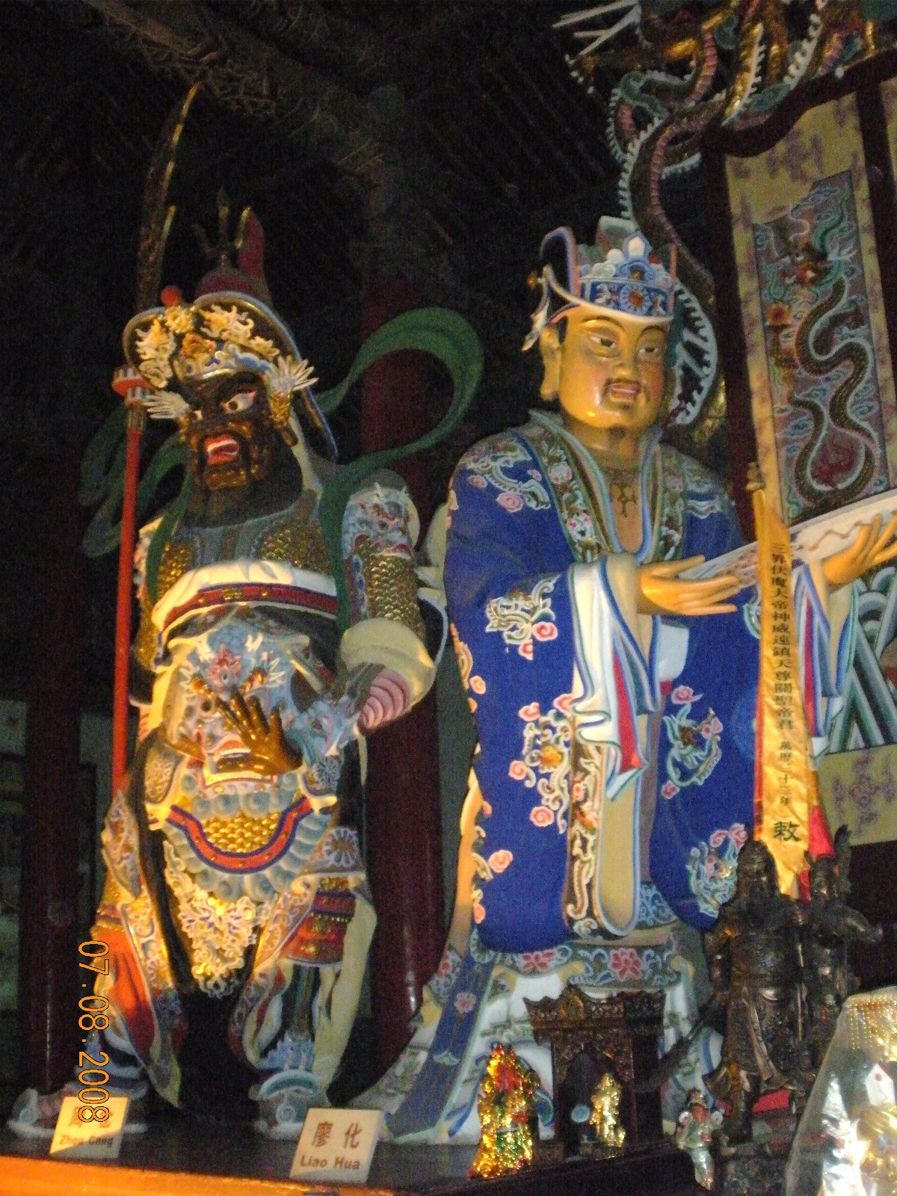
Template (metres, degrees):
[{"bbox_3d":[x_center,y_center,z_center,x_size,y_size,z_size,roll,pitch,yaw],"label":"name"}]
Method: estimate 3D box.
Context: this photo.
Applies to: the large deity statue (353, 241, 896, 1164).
[{"bbox_3d":[0.464,0.123,4.078,1.080,2.470,0.950,7,-16,-32],"label":"large deity statue"}]

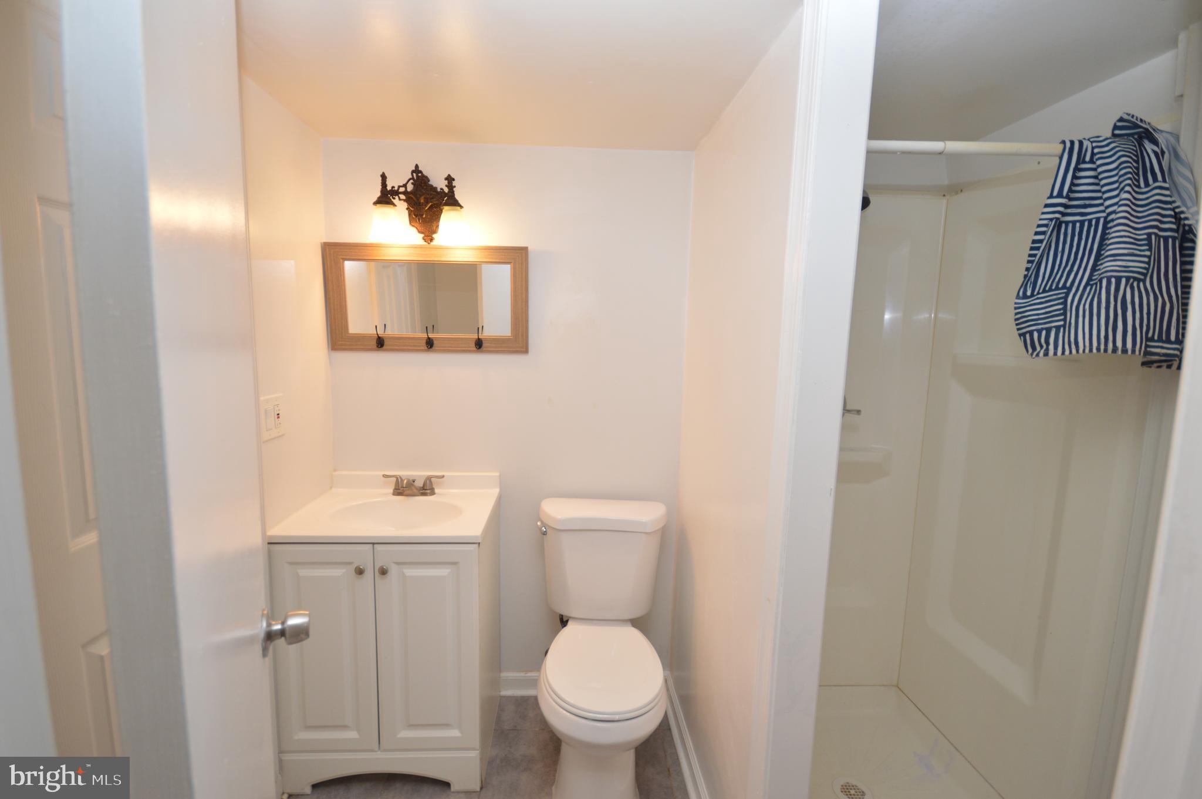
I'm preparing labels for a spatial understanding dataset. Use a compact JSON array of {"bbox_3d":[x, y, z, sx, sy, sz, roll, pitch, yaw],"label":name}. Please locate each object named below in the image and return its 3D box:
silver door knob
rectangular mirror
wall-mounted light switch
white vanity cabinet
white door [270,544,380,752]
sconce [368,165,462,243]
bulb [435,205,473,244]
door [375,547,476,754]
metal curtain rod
[{"bbox_3d":[-0.486,0.354,0.773,0.058,0.071,0.071,-2,8,-27],"label":"silver door knob"},{"bbox_3d":[-0.632,-0.366,1.824,0.725,0.388,0.027,1,7,-4],"label":"rectangular mirror"},{"bbox_3d":[-0.963,0.052,1.479,0.012,0.125,0.122,1,7,-4],"label":"wall-mounted light switch"},{"bbox_3d":[-0.691,0.765,1.749,0.610,0.930,0.460,1,7,-4],"label":"white vanity cabinet"},{"bbox_3d":[-0.830,0.761,1.521,0.303,0.685,0.020,1,7,-4],"label":"white door"},{"bbox_3d":[-0.603,-0.656,1.694,0.300,0.240,0.210,1,7,-4],"label":"sconce"},{"bbox_3d":[-0.481,-0.576,1.652,0.120,0.115,0.120,1,7,-4],"label":"bulb"},{"bbox_3d":[-0.526,0.765,1.541,0.303,0.685,0.020,1,7,-4],"label":"door"},{"bbox_3d":[0.934,-0.581,1.163,0.840,0.027,0.027,1,7,-1],"label":"metal curtain rod"}]

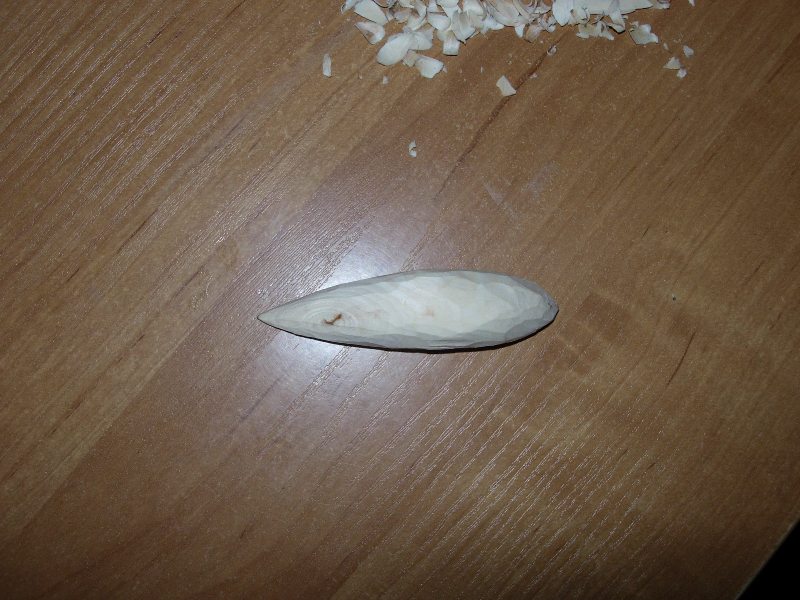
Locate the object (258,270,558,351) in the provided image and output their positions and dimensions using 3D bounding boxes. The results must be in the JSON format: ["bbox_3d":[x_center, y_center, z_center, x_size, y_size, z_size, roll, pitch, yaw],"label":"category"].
[{"bbox_3d":[0.004,0.004,0.350,0.120,0.020,0.032,-1,85,-4],"label":"object"}]

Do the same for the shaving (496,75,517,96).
[{"bbox_3d":[0.044,-0.090,0.371,0.006,0.002,0.009,-39,88,-6],"label":"shaving"}]

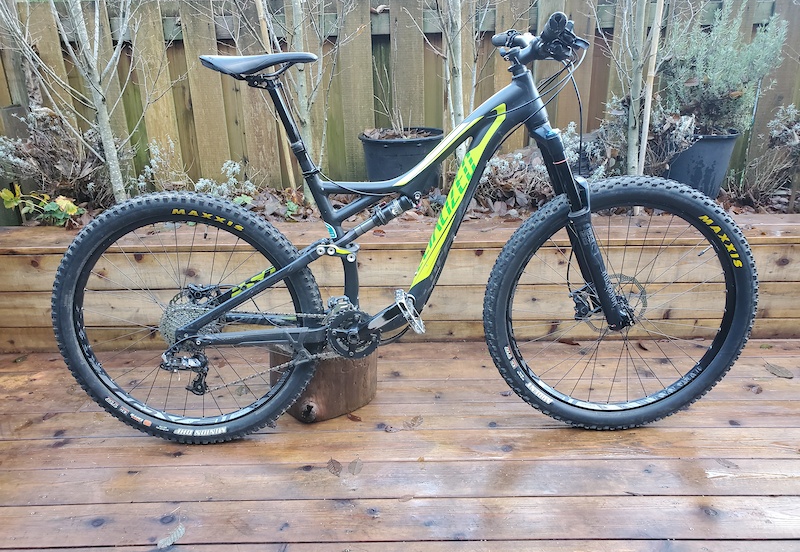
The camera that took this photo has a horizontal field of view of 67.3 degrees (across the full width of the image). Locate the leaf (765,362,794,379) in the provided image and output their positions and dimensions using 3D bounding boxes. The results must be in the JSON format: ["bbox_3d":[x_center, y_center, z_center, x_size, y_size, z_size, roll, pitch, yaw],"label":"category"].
[{"bbox_3d":[1.296,0.319,2.053,0.067,0.014,0.106,-11,20,-27],"label":"leaf"}]

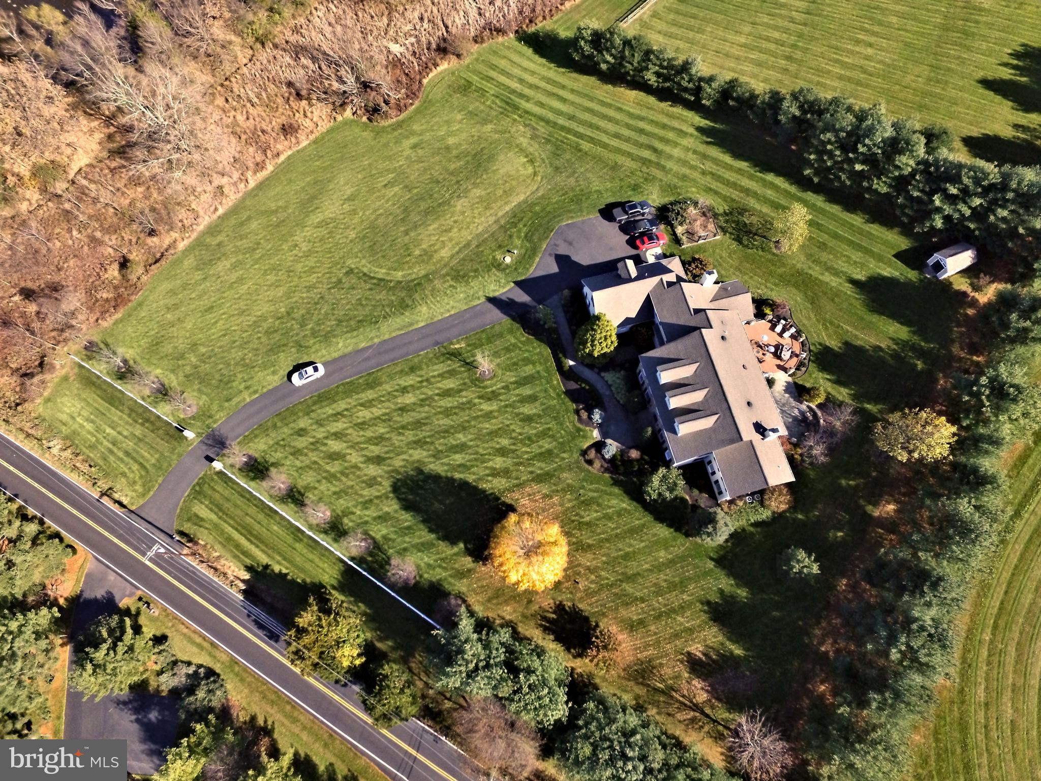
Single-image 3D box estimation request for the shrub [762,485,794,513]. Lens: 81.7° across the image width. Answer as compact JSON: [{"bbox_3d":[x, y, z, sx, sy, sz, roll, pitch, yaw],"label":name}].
[{"bbox_3d":[32.070,13.450,74.850,3.700,2.700,3.600,0,72,1],"label":"shrub"}]

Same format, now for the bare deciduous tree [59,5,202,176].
[{"bbox_3d":[-60.313,-46.164,95.710,15.000,21.000,15.000,-1,72,3],"label":"bare deciduous tree"}]

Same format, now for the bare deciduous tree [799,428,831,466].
[{"bbox_3d":[38.497,7.688,79.162,4.300,4.300,4.300,-1,72,3],"label":"bare deciduous tree"}]

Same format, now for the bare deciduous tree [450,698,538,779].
[{"bbox_3d":[-2.880,41.320,72.070,10.000,9.500,9.200,0,72,1],"label":"bare deciduous tree"}]

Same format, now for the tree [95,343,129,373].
[{"bbox_3d":[-61.450,-4.830,90.700,4.200,4.500,4.100,0,72,1],"label":"tree"}]

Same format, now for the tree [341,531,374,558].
[{"bbox_3d":[-21.117,20.100,78.882,3.800,4.700,3.800,-1,72,3],"label":"tree"}]

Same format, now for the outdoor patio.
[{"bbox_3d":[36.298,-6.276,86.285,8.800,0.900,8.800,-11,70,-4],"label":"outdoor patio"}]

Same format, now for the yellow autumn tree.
[{"bbox_3d":[1.006,19.478,72.996,9.400,11.600,9.400,0,70,0],"label":"yellow autumn tree"}]

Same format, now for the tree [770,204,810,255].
[{"bbox_3d":[37.210,-22.120,83.300,5.200,6.400,5.200,0,72,1],"label":"tree"}]

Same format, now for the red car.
[{"bbox_3d":[19.954,-22.910,91.529,4.420,1.300,1.840,-17,72,-3],"label":"red car"}]

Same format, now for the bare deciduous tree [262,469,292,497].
[{"bbox_3d":[-34.050,13.060,84.500,4.000,4.800,4.000,0,72,1],"label":"bare deciduous tree"}]

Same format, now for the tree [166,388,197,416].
[{"bbox_3d":[-49.640,1.740,88.410,3.900,4.600,3.900,0,72,1],"label":"tree"}]

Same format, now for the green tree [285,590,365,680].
[{"bbox_3d":[-23.247,29.201,72.280,9.300,8.000,9.300,0,70,0],"label":"green tree"}]

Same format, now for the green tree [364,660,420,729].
[{"bbox_3d":[-15.730,37.540,74.730,7.000,9.000,7.400,0,72,1],"label":"green tree"}]

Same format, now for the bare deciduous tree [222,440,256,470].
[{"bbox_3d":[-39.980,9.210,85.750,4.200,4.900,4.100,0,72,1],"label":"bare deciduous tree"}]

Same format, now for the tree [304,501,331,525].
[{"bbox_3d":[-27.062,16.440,80.515,3.500,4.600,3.500,-1,72,3],"label":"tree"}]

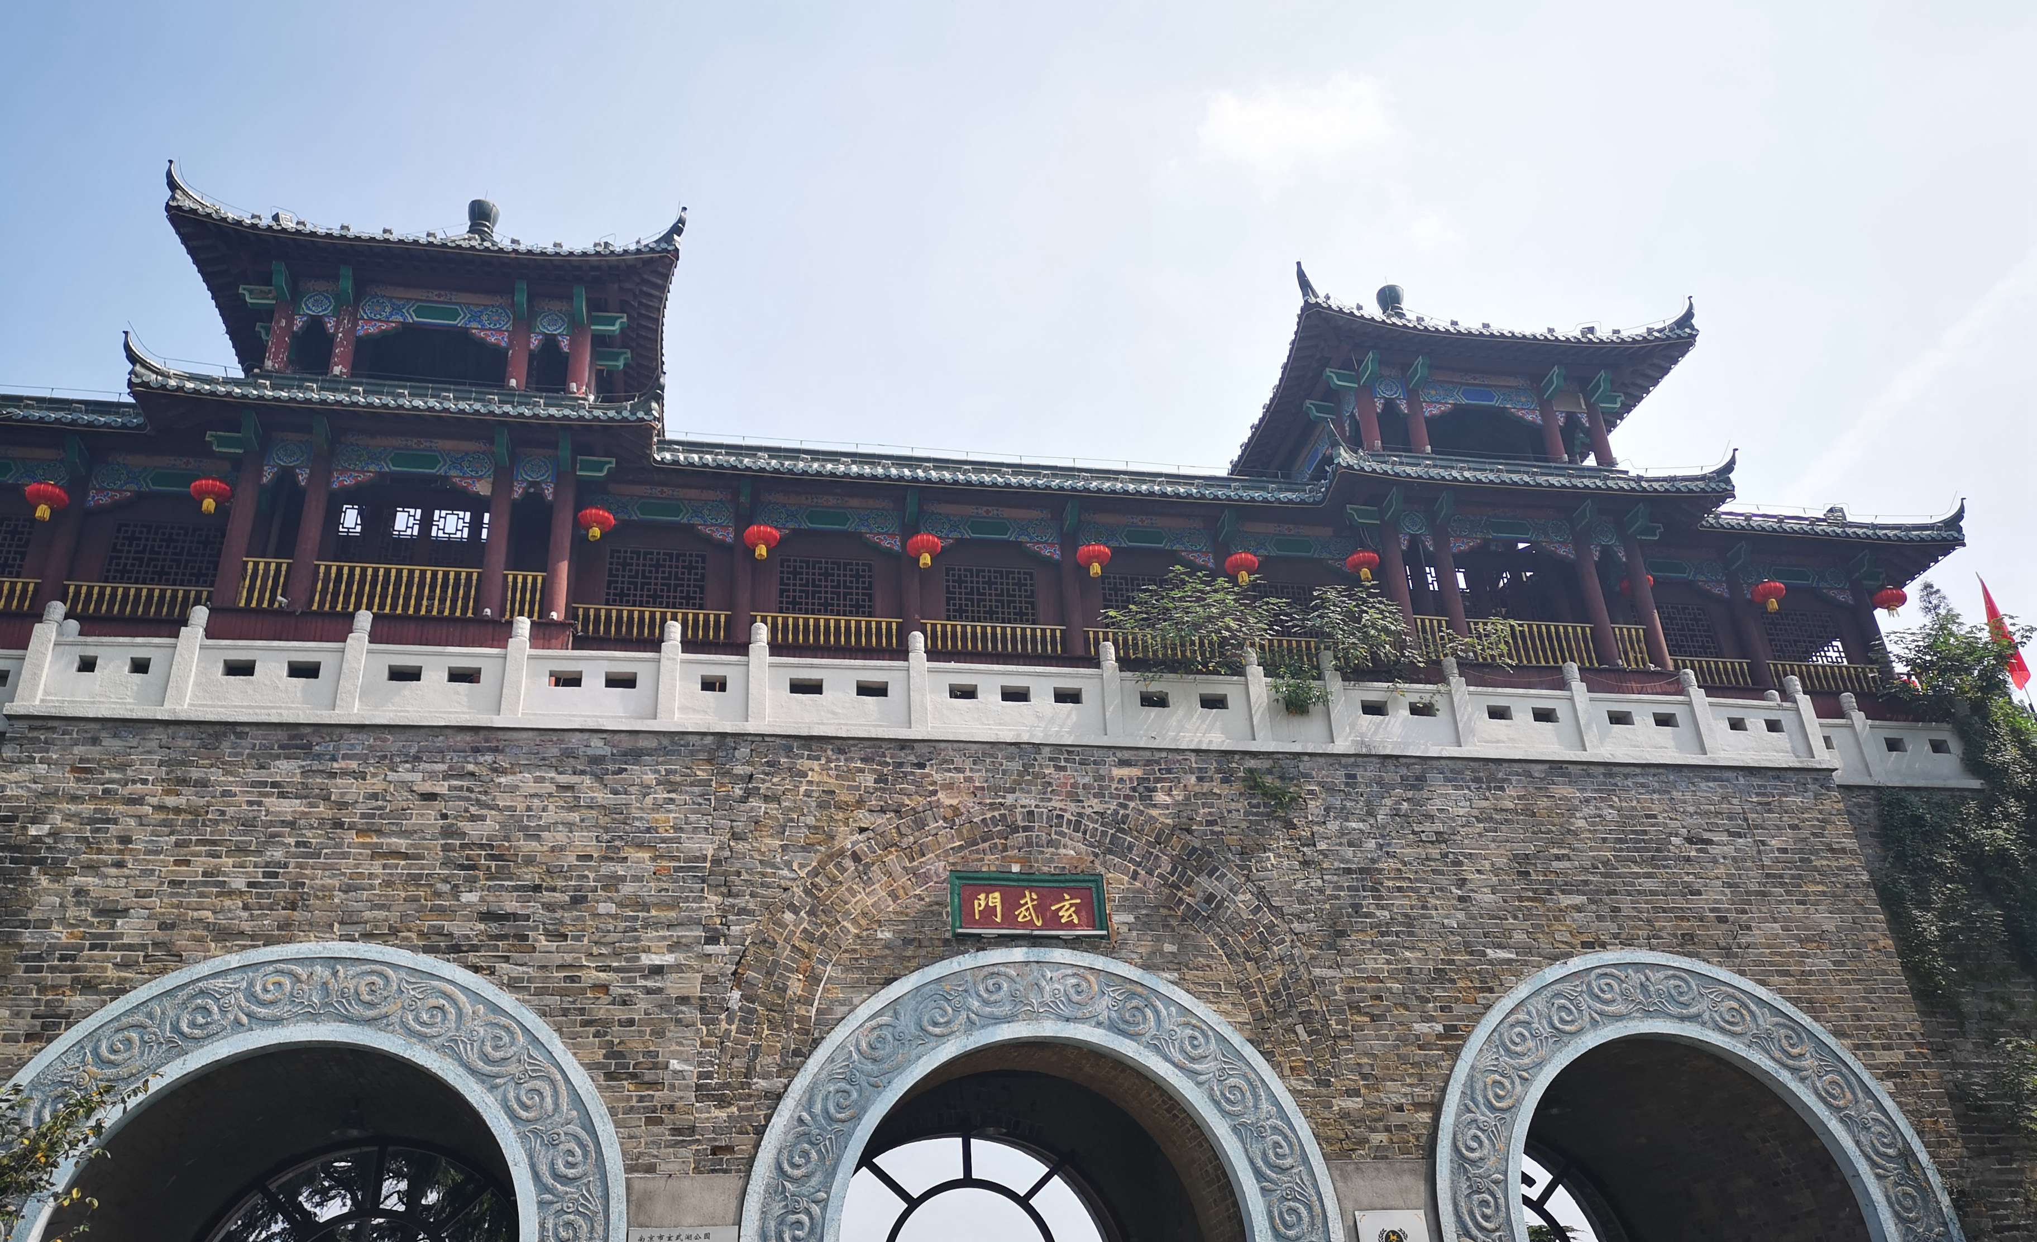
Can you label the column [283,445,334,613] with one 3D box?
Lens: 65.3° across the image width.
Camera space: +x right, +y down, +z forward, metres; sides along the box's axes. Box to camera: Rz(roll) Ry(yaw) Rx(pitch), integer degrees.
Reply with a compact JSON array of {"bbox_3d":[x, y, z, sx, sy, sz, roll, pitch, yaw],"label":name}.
[{"bbox_3d":[-9.476,-1.290,21.330,0.265,2.654,0.265,3,-30,-11],"label":"column"}]

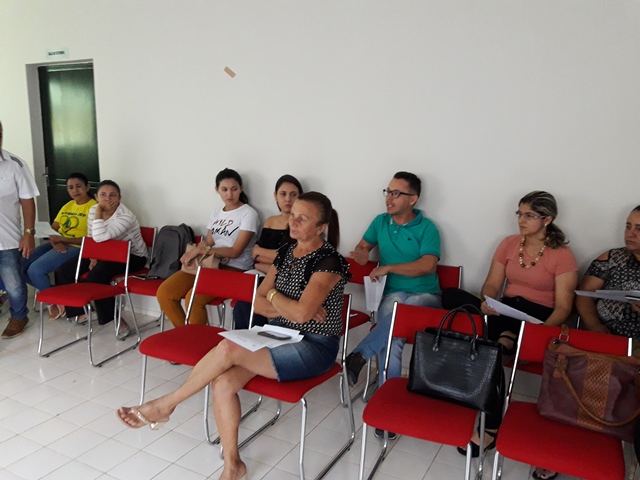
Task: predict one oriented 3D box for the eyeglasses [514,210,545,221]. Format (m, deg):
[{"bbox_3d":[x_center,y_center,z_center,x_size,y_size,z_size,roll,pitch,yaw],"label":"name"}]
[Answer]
[{"bbox_3d":[1.092,-0.124,2.673,0.140,0.042,0.140,-2,16,-34],"label":"eyeglasses"}]

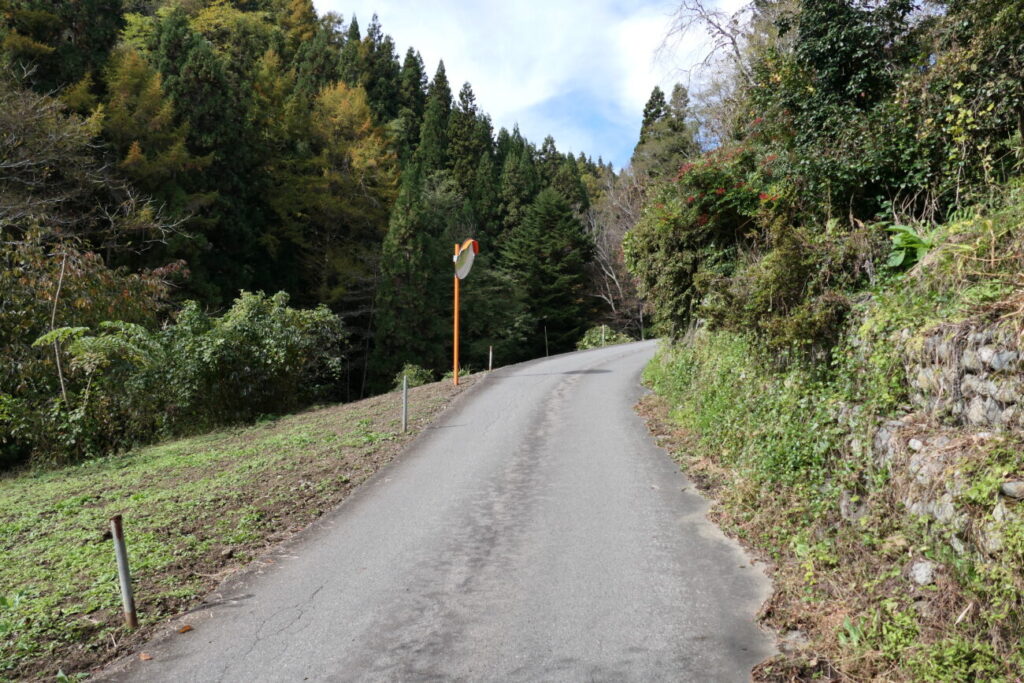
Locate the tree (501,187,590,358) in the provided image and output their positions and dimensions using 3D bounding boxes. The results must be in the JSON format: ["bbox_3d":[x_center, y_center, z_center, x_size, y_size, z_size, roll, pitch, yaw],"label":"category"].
[{"bbox_3d":[1.650,-2.950,34.000,4.400,8.930,4.400,0,0,0],"label":"tree"}]

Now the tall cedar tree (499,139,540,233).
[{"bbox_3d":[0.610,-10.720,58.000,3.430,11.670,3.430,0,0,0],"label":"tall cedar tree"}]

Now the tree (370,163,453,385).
[{"bbox_3d":[-3.820,-2.180,27.000,3.110,9.230,3.110,0,0,0],"label":"tree"}]

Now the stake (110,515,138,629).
[{"bbox_3d":[-1.820,1.090,3.350,0.052,0.530,0.052,-9,0,0],"label":"stake"}]

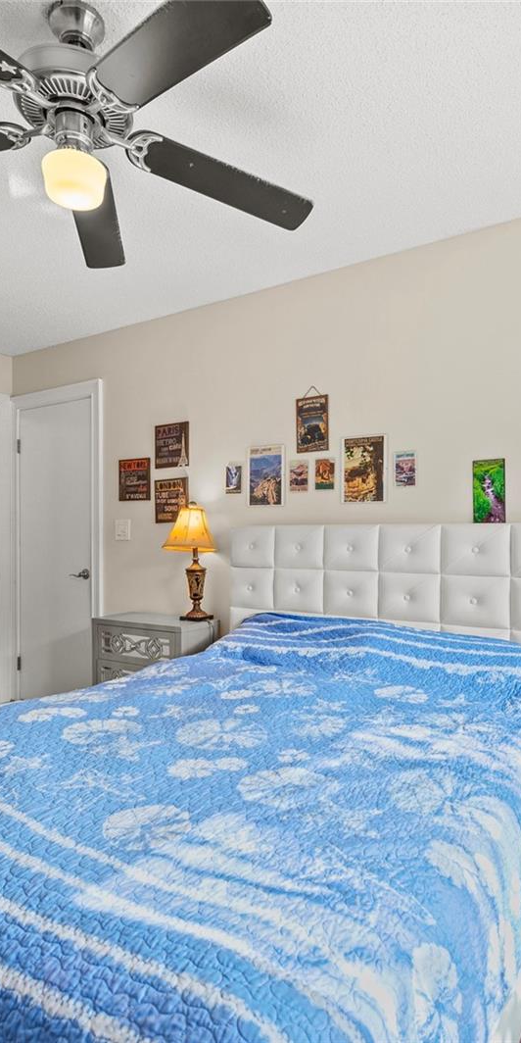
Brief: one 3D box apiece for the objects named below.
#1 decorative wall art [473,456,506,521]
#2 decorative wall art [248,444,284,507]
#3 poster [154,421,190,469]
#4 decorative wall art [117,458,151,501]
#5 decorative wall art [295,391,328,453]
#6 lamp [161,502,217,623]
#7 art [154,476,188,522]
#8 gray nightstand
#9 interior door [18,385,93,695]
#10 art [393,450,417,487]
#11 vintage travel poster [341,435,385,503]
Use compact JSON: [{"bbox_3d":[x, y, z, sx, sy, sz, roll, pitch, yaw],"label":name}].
[{"bbox_3d":[0.961,-0.122,2.551,0.130,0.272,0.012,-1,-1,34],"label":"decorative wall art"},{"bbox_3d":[0.033,-0.234,3.176,0.229,0.310,0.010,-1,-1,34],"label":"decorative wall art"},{"bbox_3d":[-0.509,-0.437,3.540,0.261,0.255,0.012,-1,-1,34],"label":"poster"},{"bbox_3d":[-0.772,-0.253,3.722,0.267,0.261,0.010,-1,-1,33],"label":"decorative wall art"},{"bbox_3d":[0.261,-0.478,3.024,0.178,0.275,0.012,-1,-1,34],"label":"decorative wall art"},{"bbox_3d":[-0.349,0.206,3.242,0.292,0.621,0.291,-1,-1,0],"label":"lamp"},{"bbox_3d":[-0.521,-0.119,3.555,0.258,0.257,0.010,-1,-1,33],"label":"art"},{"bbox_3d":[-0.587,0.883,3.367,0.660,0.678,0.310,-1,-1,34],"label":"gray nightstand"},{"bbox_3d":[-1.394,0.215,4.150,0.759,2.027,0.040,-1,-1,33],"label":"interior door"},{"bbox_3d":[0.660,-0.233,2.775,0.104,0.161,0.010,-1,-1,33],"label":"art"},{"bbox_3d":[0.488,-0.244,2.871,0.228,0.313,0.010,-1,-1,34],"label":"vintage travel poster"}]

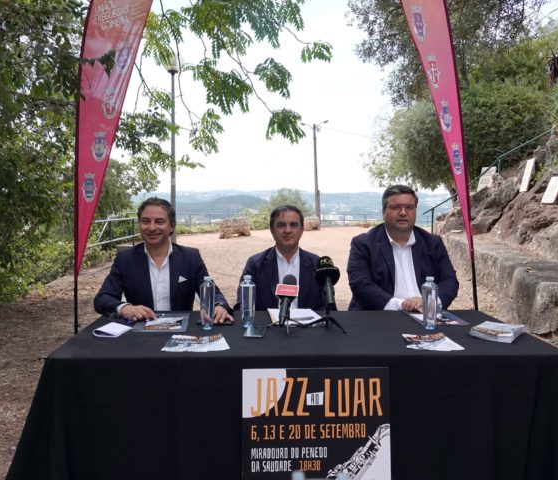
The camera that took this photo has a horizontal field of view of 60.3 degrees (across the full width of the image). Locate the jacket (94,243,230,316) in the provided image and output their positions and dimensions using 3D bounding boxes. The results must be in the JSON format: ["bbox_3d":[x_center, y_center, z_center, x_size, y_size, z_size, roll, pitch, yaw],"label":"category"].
[{"bbox_3d":[-0.572,0.310,2.453,0.640,0.620,0.470,0,5,-7],"label":"jacket"}]

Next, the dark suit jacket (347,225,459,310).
[{"bbox_3d":[0.634,0.264,2.570,0.570,0.680,0.480,0,5,0],"label":"dark suit jacket"}]

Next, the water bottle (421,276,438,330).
[{"bbox_3d":[0.642,0.267,2.033,0.063,0.222,0.063,0,5,0],"label":"water bottle"}]

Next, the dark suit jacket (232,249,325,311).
[{"bbox_3d":[-0.002,0.334,2.796,0.520,0.600,0.400,0,5,-2],"label":"dark suit jacket"}]

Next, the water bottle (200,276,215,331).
[{"bbox_3d":[-0.301,0.265,2.018,0.063,0.222,0.063,0,5,0],"label":"water bottle"}]

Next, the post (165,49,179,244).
[{"bbox_3d":[-2.655,-2.155,12.065,0.340,4.879,0.340,0,5,0],"label":"post"}]

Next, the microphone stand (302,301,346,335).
[{"bbox_3d":[0.195,0.321,2.048,0.190,0.108,0.180,0,5,0],"label":"microphone stand"}]

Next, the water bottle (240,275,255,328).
[{"bbox_3d":[-0.134,0.263,2.052,0.063,0.222,0.063,0,5,0],"label":"water bottle"}]

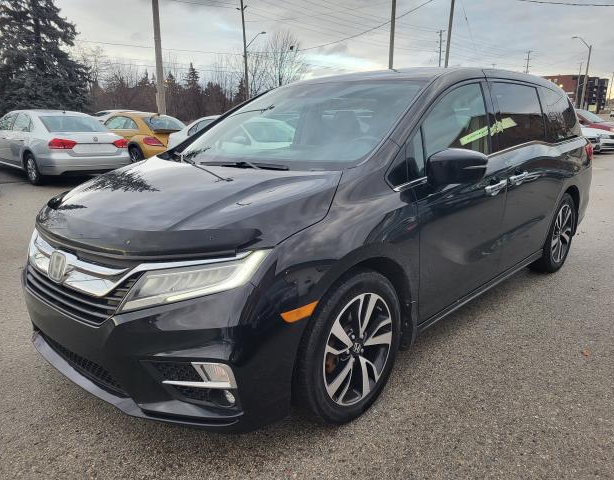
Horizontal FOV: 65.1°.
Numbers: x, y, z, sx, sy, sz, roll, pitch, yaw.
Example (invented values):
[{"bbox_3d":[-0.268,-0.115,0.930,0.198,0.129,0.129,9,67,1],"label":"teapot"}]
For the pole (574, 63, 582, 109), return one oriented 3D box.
[{"bbox_3d":[46.486,-25.627,82.402,0.320,8.891,0.320,-1,15,0],"label":"pole"}]

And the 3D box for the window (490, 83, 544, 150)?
[{"bbox_3d":[1.508,-0.877,3.459,0.070,0.480,1.020,-10,4,45],"label":"window"}]

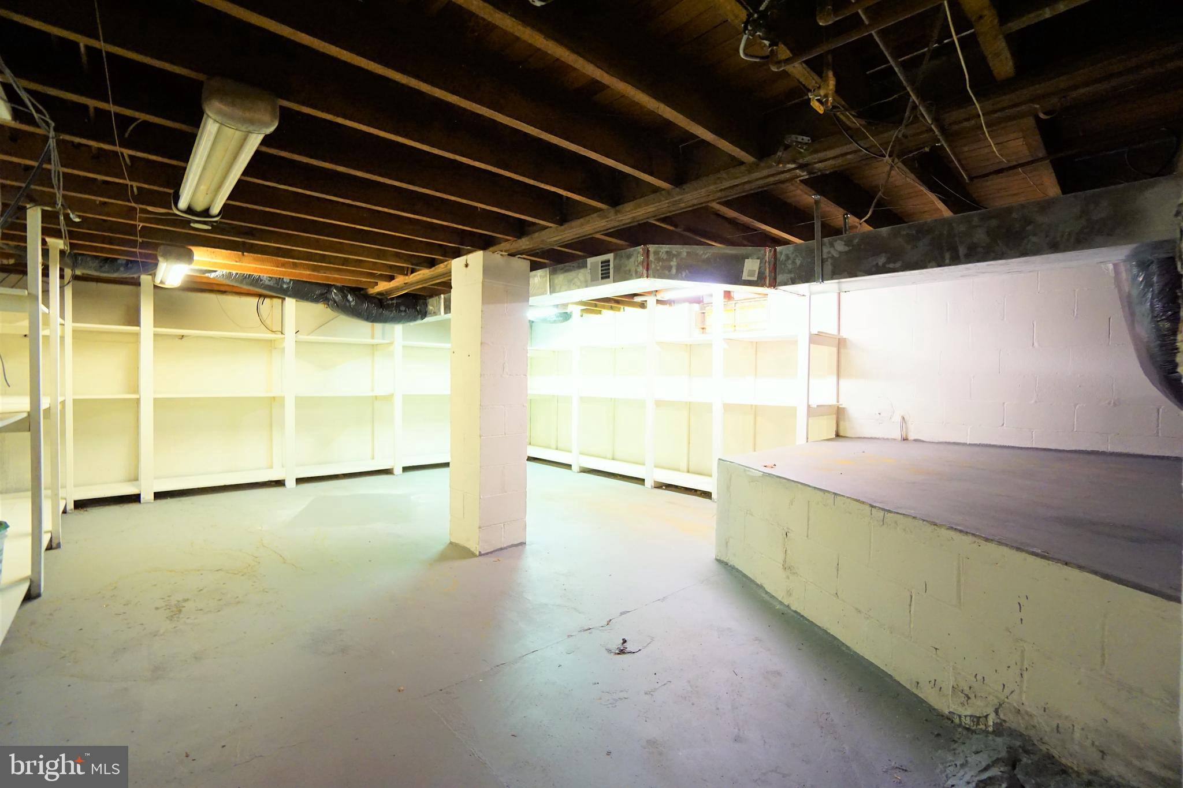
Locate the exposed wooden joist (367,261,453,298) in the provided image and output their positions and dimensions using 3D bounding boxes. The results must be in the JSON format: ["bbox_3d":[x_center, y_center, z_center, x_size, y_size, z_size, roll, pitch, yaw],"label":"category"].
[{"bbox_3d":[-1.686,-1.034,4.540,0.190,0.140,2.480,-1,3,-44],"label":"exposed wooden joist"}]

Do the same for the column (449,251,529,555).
[{"bbox_3d":[-0.729,0.065,3.523,0.385,2.014,0.402,-1,3,-44],"label":"column"}]

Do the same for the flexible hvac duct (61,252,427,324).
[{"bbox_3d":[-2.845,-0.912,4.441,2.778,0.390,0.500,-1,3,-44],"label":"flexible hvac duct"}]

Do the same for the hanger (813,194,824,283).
[{"bbox_3d":[1.076,-0.729,2.328,0.020,0.410,0.032,-1,3,-44],"label":"hanger"}]

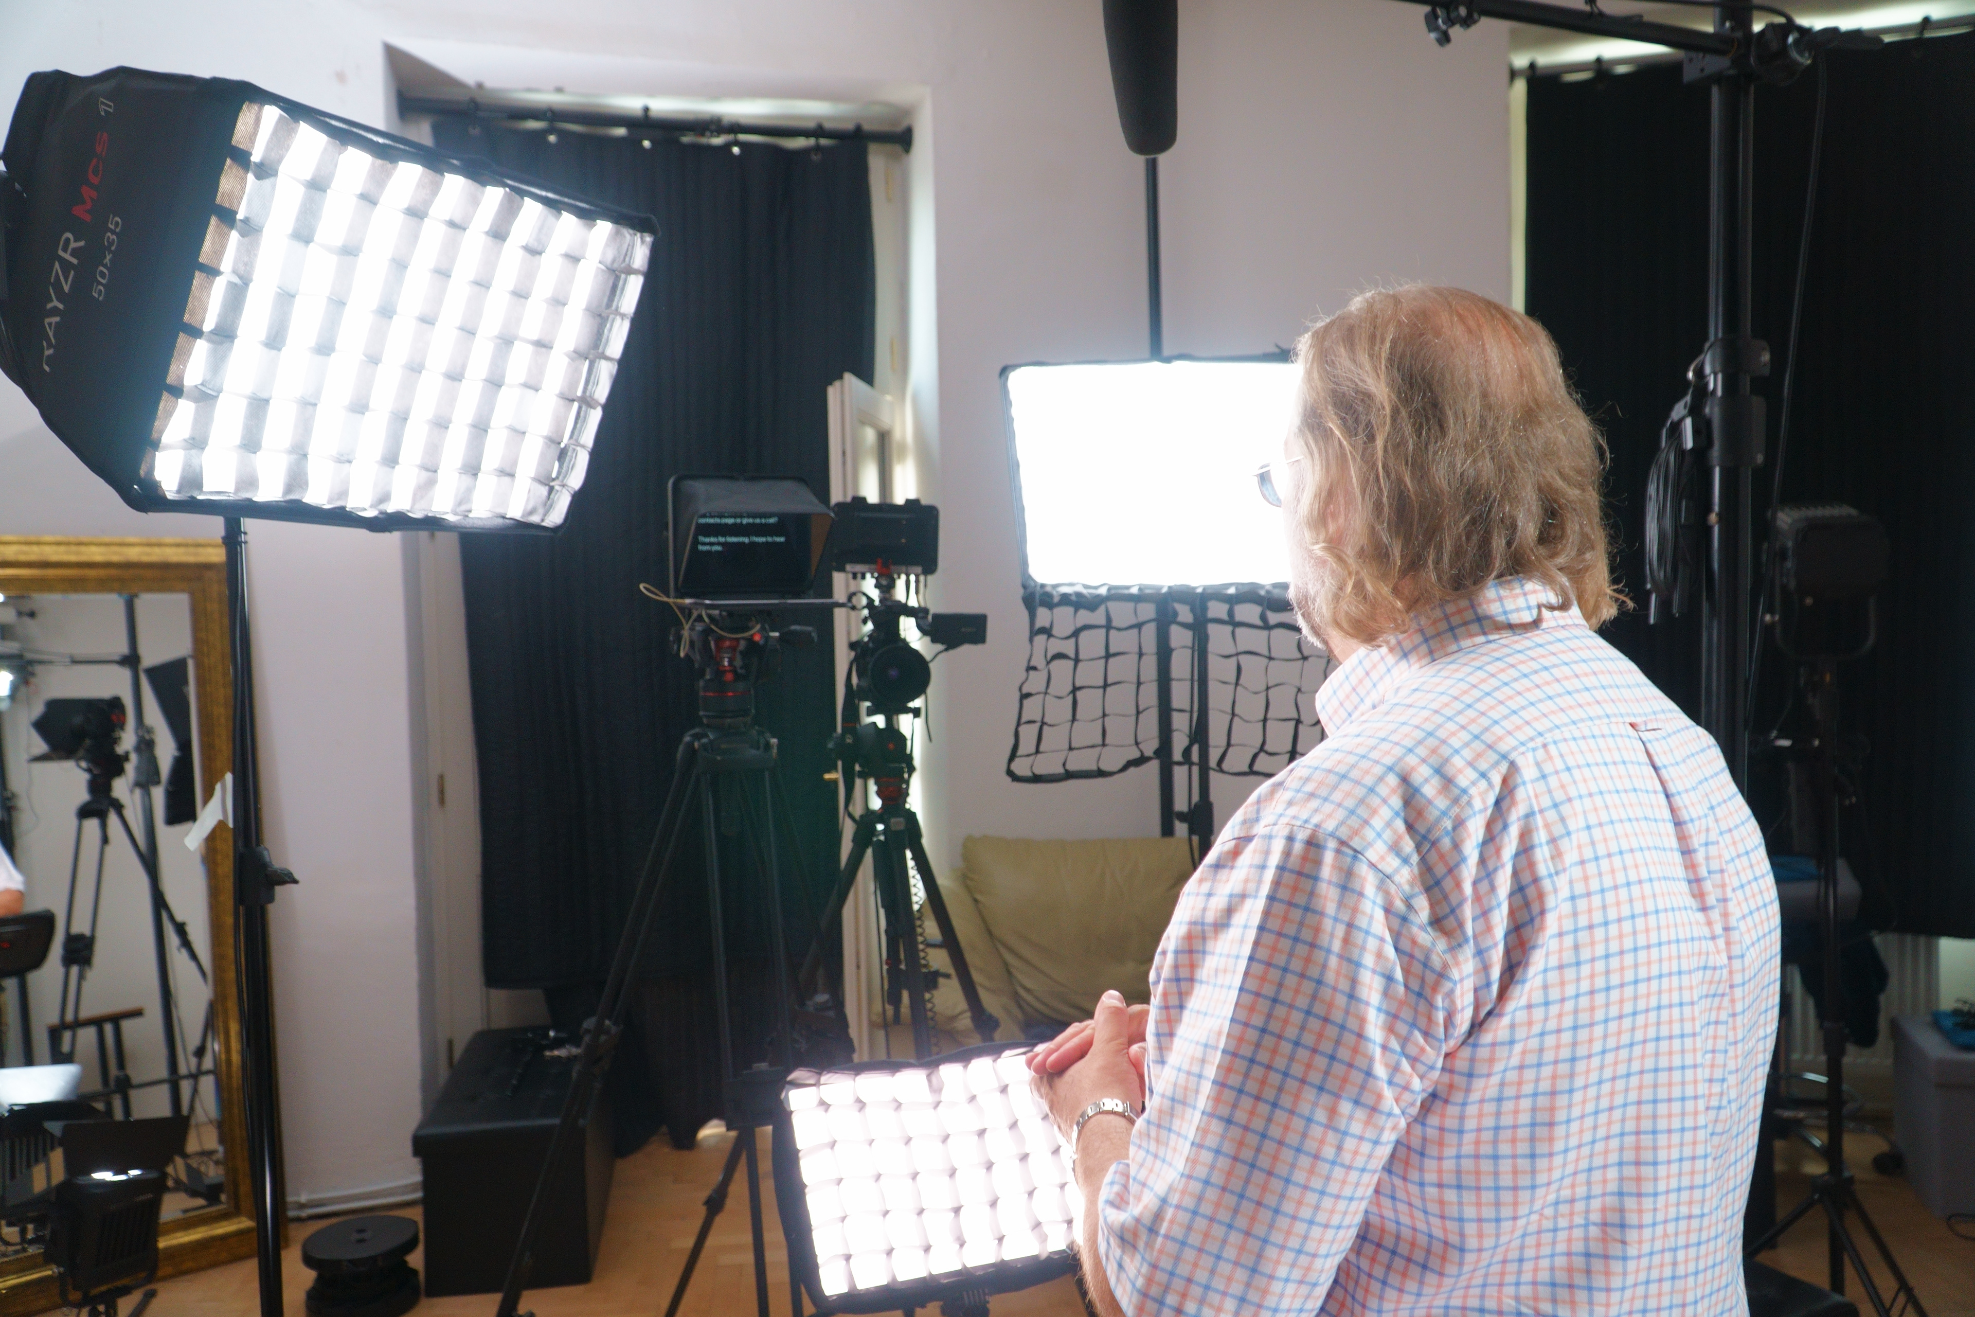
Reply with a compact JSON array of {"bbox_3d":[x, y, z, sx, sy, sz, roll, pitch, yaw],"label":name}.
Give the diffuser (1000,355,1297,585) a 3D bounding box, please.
[{"bbox_3d":[0.293,-0.272,2.167,0.520,0.370,0.060,0,31,12],"label":"diffuser"}]

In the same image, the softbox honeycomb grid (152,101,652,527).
[{"bbox_3d":[-0.566,-0.315,1.452,0.070,0.360,0.510,27,14,22],"label":"softbox honeycomb grid"}]

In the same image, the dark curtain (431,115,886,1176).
[{"bbox_3d":[-0.841,-0.035,4.059,1.193,2.774,0.150,-2,2,-17],"label":"dark curtain"}]

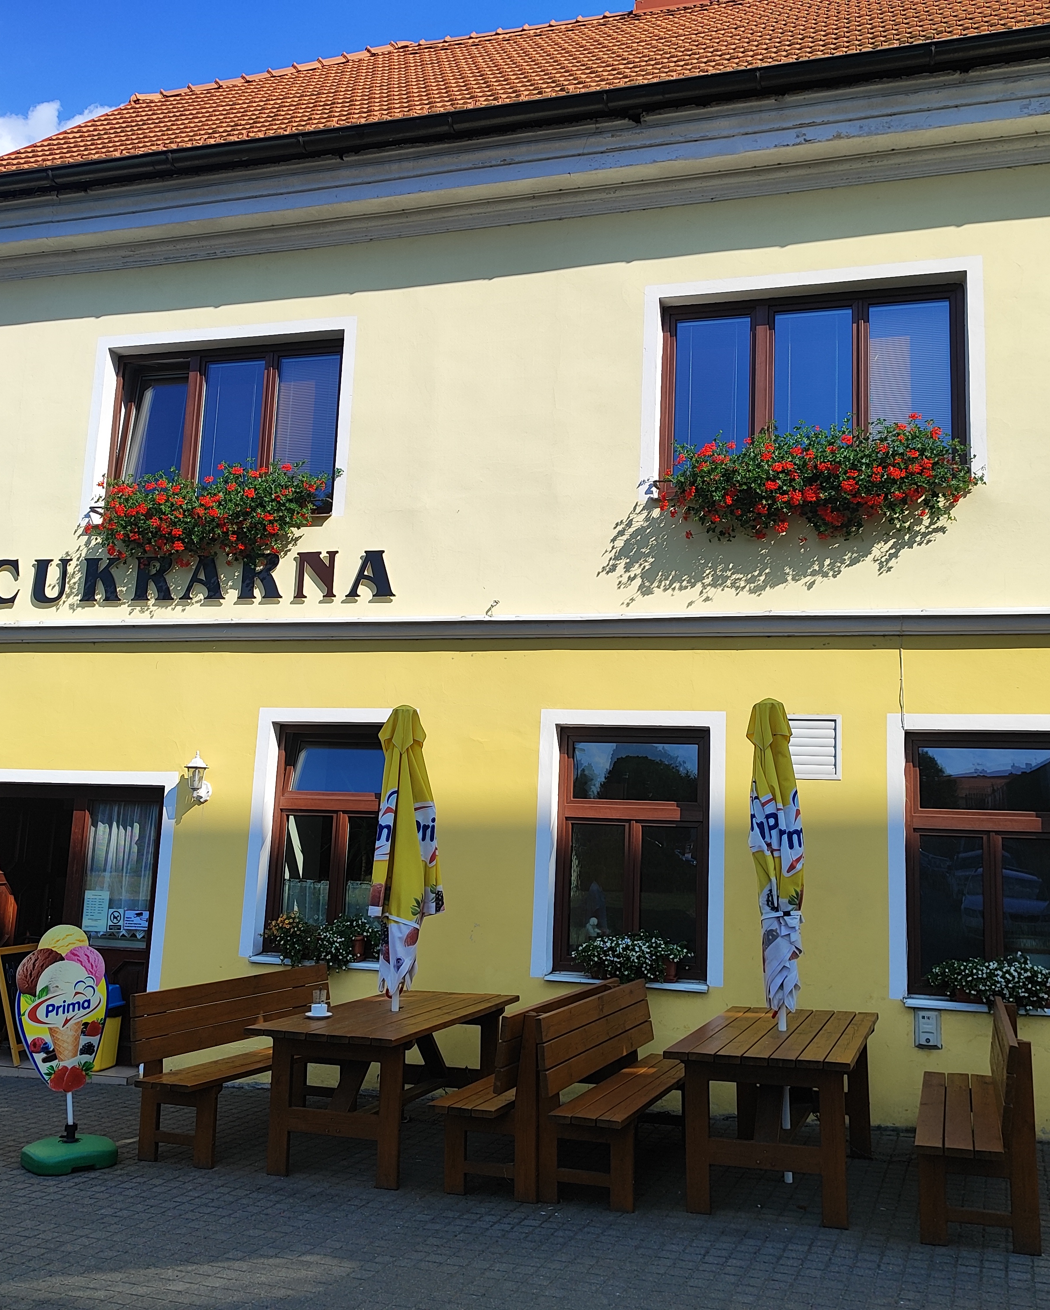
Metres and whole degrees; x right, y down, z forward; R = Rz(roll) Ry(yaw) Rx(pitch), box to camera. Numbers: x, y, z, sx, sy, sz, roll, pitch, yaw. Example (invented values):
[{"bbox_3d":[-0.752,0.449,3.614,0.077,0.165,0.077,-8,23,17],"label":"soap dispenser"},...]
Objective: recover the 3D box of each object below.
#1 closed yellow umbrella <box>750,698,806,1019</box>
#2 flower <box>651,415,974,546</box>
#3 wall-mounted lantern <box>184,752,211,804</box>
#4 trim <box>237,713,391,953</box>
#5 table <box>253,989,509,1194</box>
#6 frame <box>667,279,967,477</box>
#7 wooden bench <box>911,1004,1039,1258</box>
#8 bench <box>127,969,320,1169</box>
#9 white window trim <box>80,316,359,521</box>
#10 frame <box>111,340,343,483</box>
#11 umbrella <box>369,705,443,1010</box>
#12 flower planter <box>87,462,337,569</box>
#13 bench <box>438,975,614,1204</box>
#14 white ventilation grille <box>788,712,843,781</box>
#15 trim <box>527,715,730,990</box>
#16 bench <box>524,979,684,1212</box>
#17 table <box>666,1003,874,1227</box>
[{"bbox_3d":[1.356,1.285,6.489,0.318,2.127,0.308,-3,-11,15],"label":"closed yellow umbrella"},{"bbox_3d":[1.920,-1.140,8.126,2.040,0.740,0.420,0,-10,15],"label":"flower"},{"bbox_3d":[-2.442,0.917,9.029,0.189,0.378,0.219,0,-10,15],"label":"wall-mounted lantern"},{"bbox_3d":[-1.372,1.277,8.637,1.254,1.790,0.150,0,-10,15],"label":"trim"},{"bbox_3d":[-0.757,2.446,6.951,0.858,0.761,1.814,-3,-10,19],"label":"table"},{"bbox_3d":[1.978,-1.788,8.424,2.062,1.456,0.100,0,-10,15],"label":"frame"},{"bbox_3d":[2.204,2.233,5.956,0.489,0.891,1.861,-3,-9,19],"label":"wooden bench"},{"bbox_3d":[-1.585,2.405,7.234,0.489,0.891,1.861,-4,-10,24],"label":"bench"},{"bbox_3d":[-2.448,-1.853,9.737,2.329,1.599,0.140,0,-10,15],"label":"white window trim"},{"bbox_3d":[-2.348,-1.754,9.620,2.084,1.408,0.100,0,-10,15],"label":"frame"},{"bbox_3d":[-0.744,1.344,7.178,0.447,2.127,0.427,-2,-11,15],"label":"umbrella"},{"bbox_3d":[-2.401,-1.043,9.309,1.860,0.680,0.420,0,-10,15],"label":"flower planter"},{"bbox_3d":[0.112,2.366,6.835,0.570,0.890,2.050,-1,-11,20],"label":"bench"},{"bbox_3d":[1.868,0.612,8.003,0.430,0.435,0.040,0,-10,15],"label":"white ventilation grille"},{"bbox_3d":[0.720,1.297,8.268,1.292,1.820,0.140,0,-10,15],"label":"trim"},{"bbox_3d":[0.550,2.307,6.512,0.489,0.891,1.861,-3,-10,21],"label":"bench"},{"bbox_3d":[1.357,2.353,6.316,0.858,0.761,1.814,-3,-10,20],"label":"table"}]

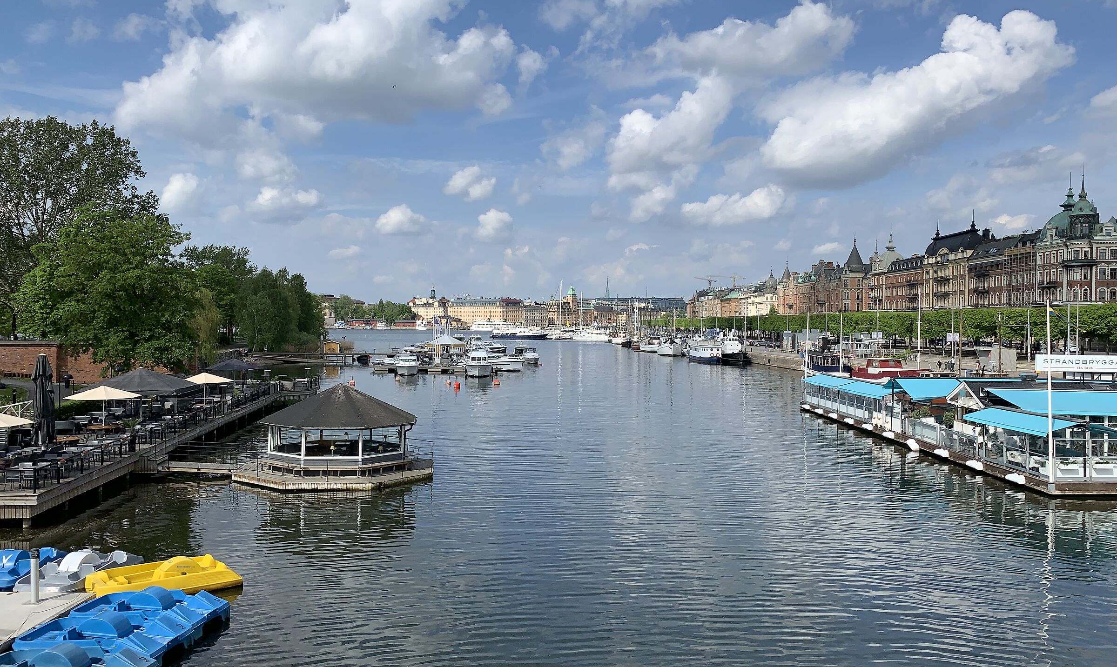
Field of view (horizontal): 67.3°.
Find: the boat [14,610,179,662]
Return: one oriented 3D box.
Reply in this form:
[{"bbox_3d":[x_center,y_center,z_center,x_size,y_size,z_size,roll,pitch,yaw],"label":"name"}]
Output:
[{"bbox_3d":[-9.500,6.338,17.530,3.200,1.050,1.600,0,1,7],"label":"boat"}]

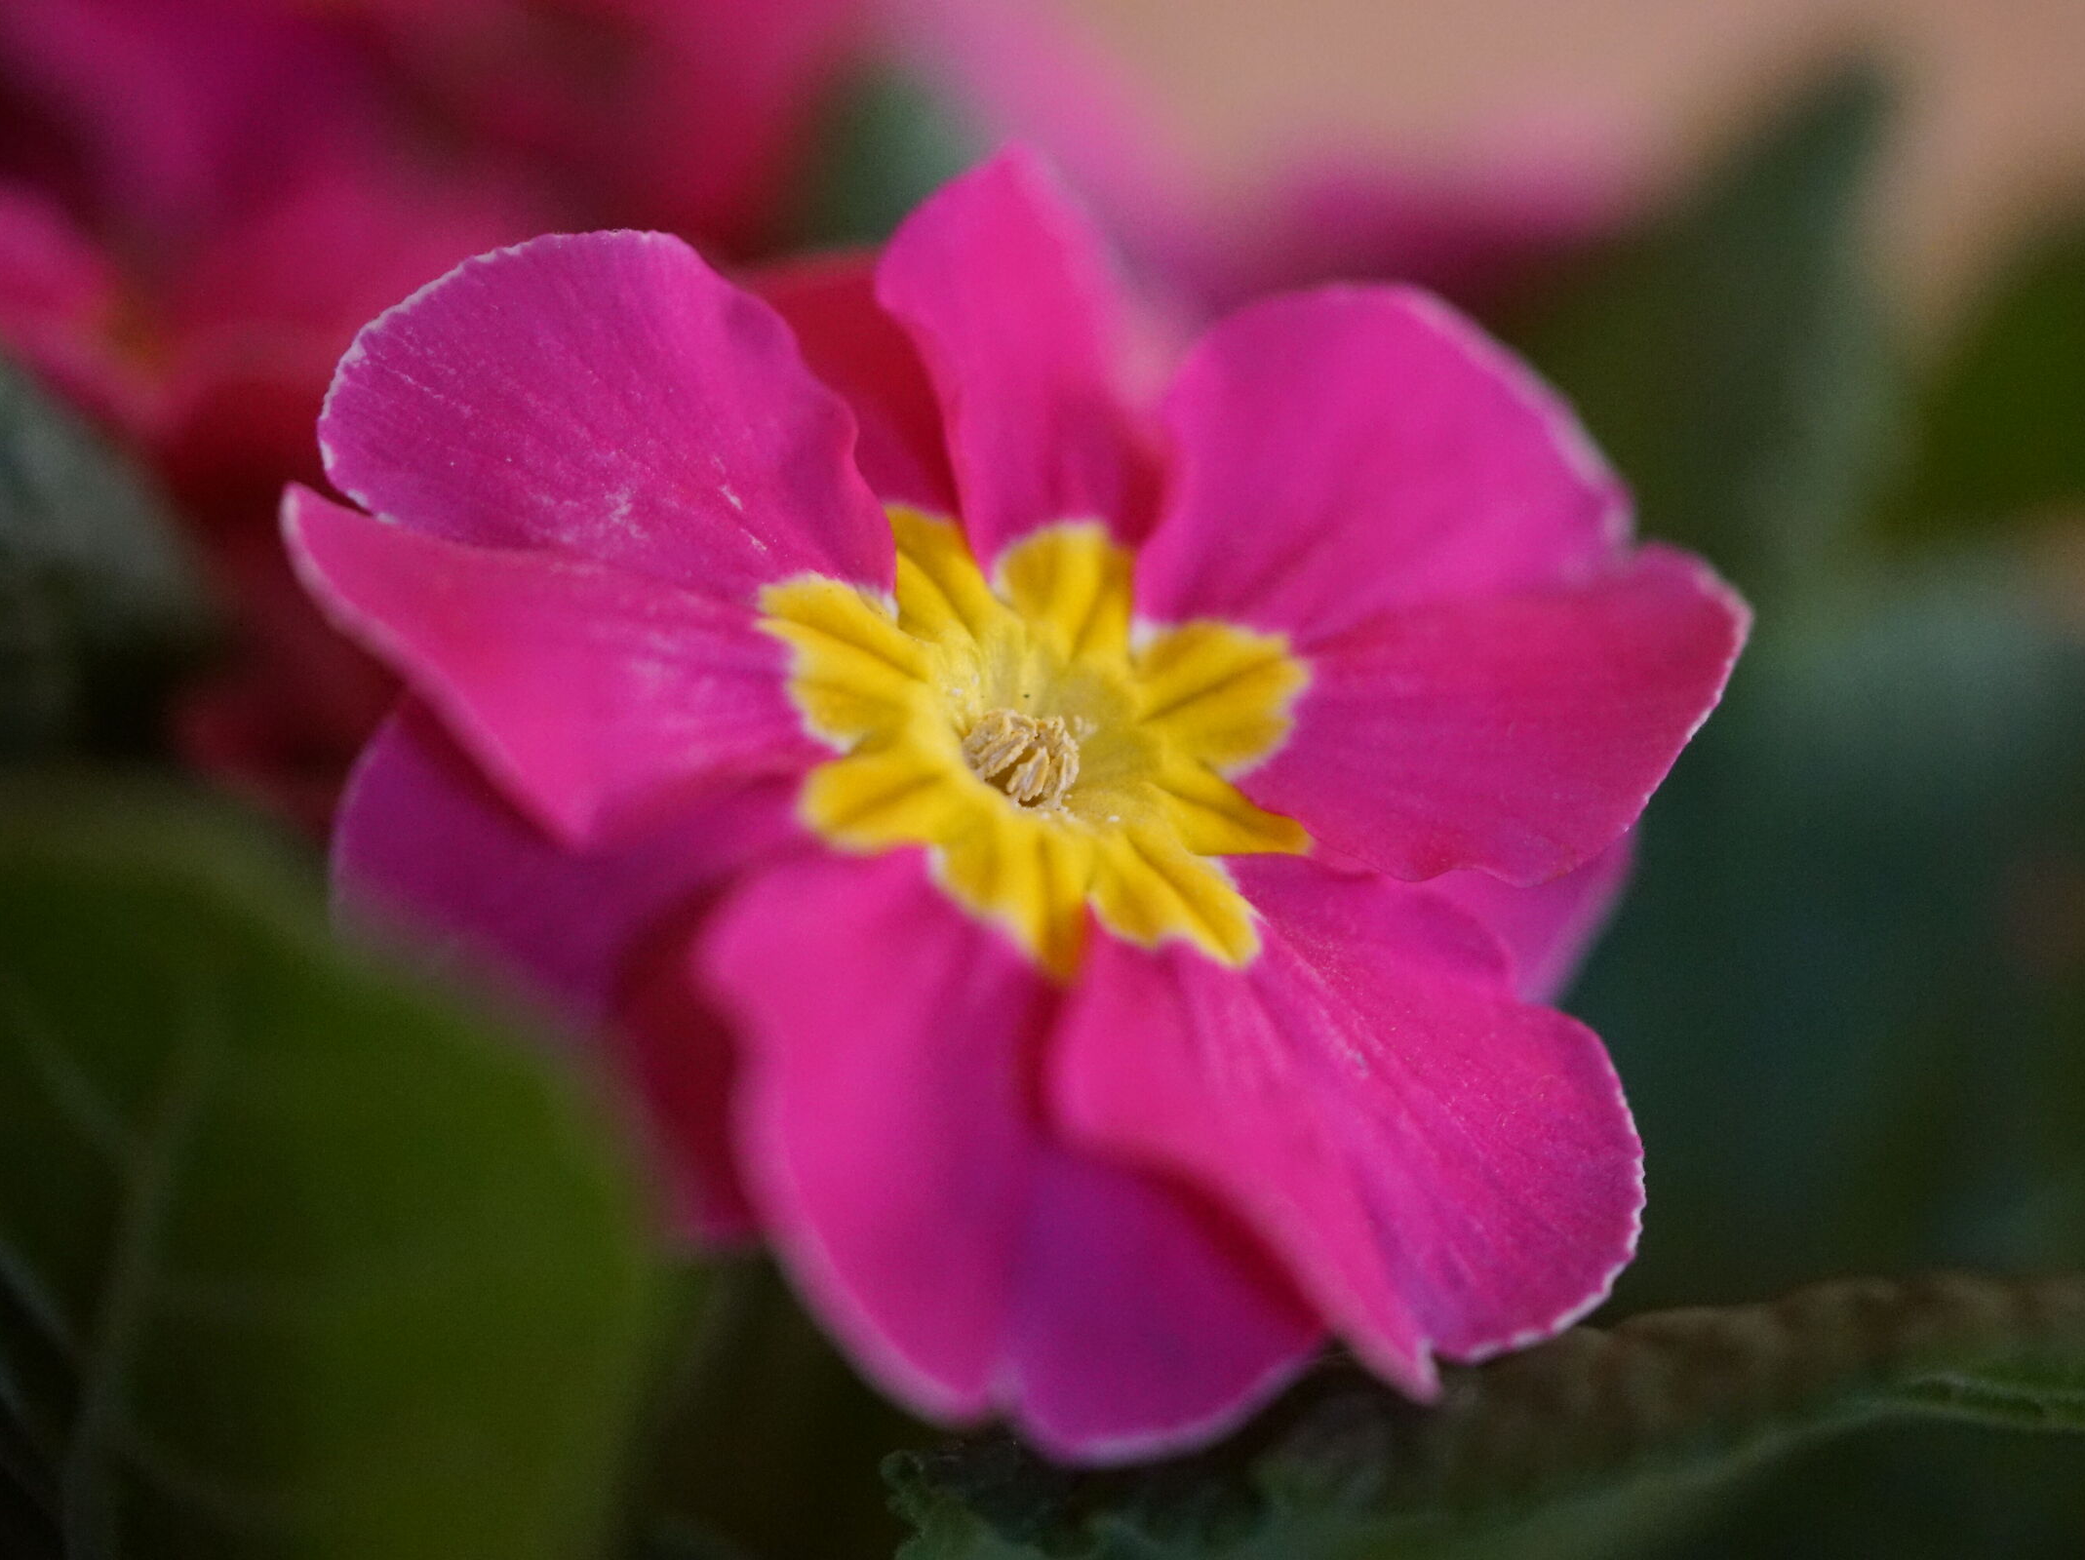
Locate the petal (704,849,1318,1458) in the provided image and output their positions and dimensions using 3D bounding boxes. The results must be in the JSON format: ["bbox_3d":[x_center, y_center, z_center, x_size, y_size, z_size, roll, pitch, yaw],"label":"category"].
[{"bbox_3d":[-0.001,0.011,0.176,0.014,0.020,0.006,-17,-20,-3],"label":"petal"}]

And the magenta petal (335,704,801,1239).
[{"bbox_3d":[-0.013,0.004,0.181,0.019,0.012,0.006,37,-15,4],"label":"magenta petal"}]

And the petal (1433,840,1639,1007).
[{"bbox_3d":[0.016,0.003,0.186,0.007,0.003,0.007,36,69,1],"label":"petal"}]

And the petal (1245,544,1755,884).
[{"bbox_3d":[0.014,-0.002,0.181,0.018,0.004,0.011,-12,64,-19],"label":"petal"}]

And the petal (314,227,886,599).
[{"bbox_3d":[-0.013,-0.011,0.180,0.018,0.012,0.005,19,-14,-4],"label":"petal"}]

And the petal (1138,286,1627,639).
[{"bbox_3d":[0.009,-0.010,0.184,0.016,0.012,0.005,-23,-16,-24],"label":"petal"}]

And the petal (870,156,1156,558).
[{"bbox_3d":[-0.001,-0.013,0.185,0.007,0.005,0.016,-16,63,-5],"label":"petal"}]

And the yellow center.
[{"bbox_3d":[0.000,-0.001,0.181,0.017,0.005,0.017,42,60,5],"label":"yellow center"}]

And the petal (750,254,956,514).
[{"bbox_3d":[-0.005,-0.013,0.186,0.005,0.004,0.012,-24,72,-18],"label":"petal"}]

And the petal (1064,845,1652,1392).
[{"bbox_3d":[0.010,0.010,0.178,0.013,0.018,0.006,-50,0,-23],"label":"petal"}]

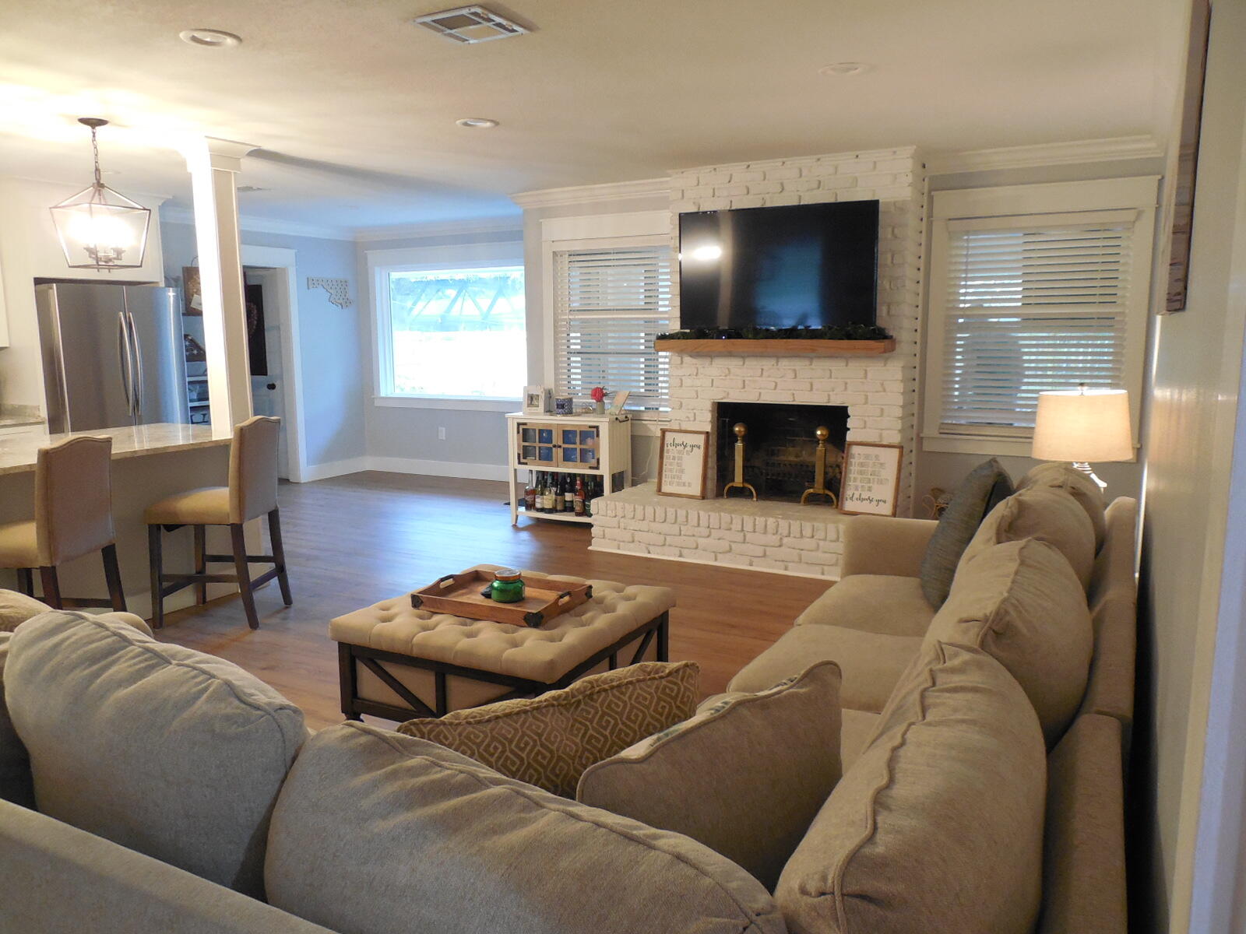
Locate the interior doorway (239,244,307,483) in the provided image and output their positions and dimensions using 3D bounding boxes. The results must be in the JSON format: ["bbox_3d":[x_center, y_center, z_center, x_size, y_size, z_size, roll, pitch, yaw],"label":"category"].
[{"bbox_3d":[-3.345,-0.882,8.213,0.160,2.220,0.970,4,10,29],"label":"interior doorway"}]

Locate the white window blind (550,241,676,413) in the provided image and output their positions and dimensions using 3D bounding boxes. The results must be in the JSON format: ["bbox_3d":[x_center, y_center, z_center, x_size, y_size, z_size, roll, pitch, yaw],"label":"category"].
[{"bbox_3d":[-0.074,-0.997,6.526,0.980,1.200,0.100,4,10,29],"label":"white window blind"}]

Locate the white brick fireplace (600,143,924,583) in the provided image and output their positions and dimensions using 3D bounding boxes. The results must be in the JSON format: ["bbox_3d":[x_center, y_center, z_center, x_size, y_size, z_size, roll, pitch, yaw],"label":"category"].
[{"bbox_3d":[0.783,-0.637,5.696,1.980,2.440,0.720,4,10,28],"label":"white brick fireplace"}]

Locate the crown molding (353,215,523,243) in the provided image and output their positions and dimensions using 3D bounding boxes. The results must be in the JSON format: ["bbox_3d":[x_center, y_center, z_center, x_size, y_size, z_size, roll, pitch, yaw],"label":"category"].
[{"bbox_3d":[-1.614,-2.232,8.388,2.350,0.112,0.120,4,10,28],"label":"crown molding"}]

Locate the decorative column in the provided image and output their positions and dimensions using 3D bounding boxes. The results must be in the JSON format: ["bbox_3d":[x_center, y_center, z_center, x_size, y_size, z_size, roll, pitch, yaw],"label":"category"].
[{"bbox_3d":[-2.211,-0.992,4.970,0.330,1.514,0.330,4,10,29],"label":"decorative column"}]

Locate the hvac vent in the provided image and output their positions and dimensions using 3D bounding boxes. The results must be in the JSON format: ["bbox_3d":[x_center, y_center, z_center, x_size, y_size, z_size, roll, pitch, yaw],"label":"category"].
[{"bbox_3d":[-0.503,-1.468,3.010,0.272,0.022,0.285,4,10,29],"label":"hvac vent"}]

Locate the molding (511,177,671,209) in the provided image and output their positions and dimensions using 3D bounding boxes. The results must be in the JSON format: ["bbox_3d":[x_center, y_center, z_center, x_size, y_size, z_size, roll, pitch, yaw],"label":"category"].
[{"bbox_3d":[-0.208,-1.917,6.338,1.440,0.102,0.120,4,10,28],"label":"molding"}]

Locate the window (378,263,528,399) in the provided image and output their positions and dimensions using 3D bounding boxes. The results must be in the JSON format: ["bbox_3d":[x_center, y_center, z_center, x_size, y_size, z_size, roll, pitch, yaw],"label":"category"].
[{"bbox_3d":[-1.577,-1.287,8.660,1.980,1.280,0.120,4,10,29],"label":"window"}]

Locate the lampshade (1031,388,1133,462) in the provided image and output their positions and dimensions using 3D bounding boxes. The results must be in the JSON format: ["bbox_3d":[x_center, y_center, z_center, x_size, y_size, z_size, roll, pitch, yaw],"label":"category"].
[{"bbox_3d":[1.869,-0.166,3.660,0.410,0.275,0.410,4,10,29],"label":"lampshade"}]

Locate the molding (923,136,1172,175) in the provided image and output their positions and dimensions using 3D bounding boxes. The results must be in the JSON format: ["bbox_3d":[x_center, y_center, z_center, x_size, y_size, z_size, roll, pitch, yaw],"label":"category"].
[{"bbox_3d":[2.312,-1.724,5.011,1.230,0.102,0.120,4,10,28],"label":"molding"}]

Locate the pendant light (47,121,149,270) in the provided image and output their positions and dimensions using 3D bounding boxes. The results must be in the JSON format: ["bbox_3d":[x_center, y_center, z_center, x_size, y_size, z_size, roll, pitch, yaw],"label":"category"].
[{"bbox_3d":[-2.426,-1.255,4.182,0.305,0.682,0.305,4,10,28],"label":"pendant light"}]

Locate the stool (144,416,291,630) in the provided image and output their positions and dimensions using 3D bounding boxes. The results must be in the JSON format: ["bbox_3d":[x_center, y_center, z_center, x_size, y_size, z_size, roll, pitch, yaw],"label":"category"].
[{"bbox_3d":[-2.082,0.280,4.626,0.540,1.020,0.460,0,9,4],"label":"stool"}]

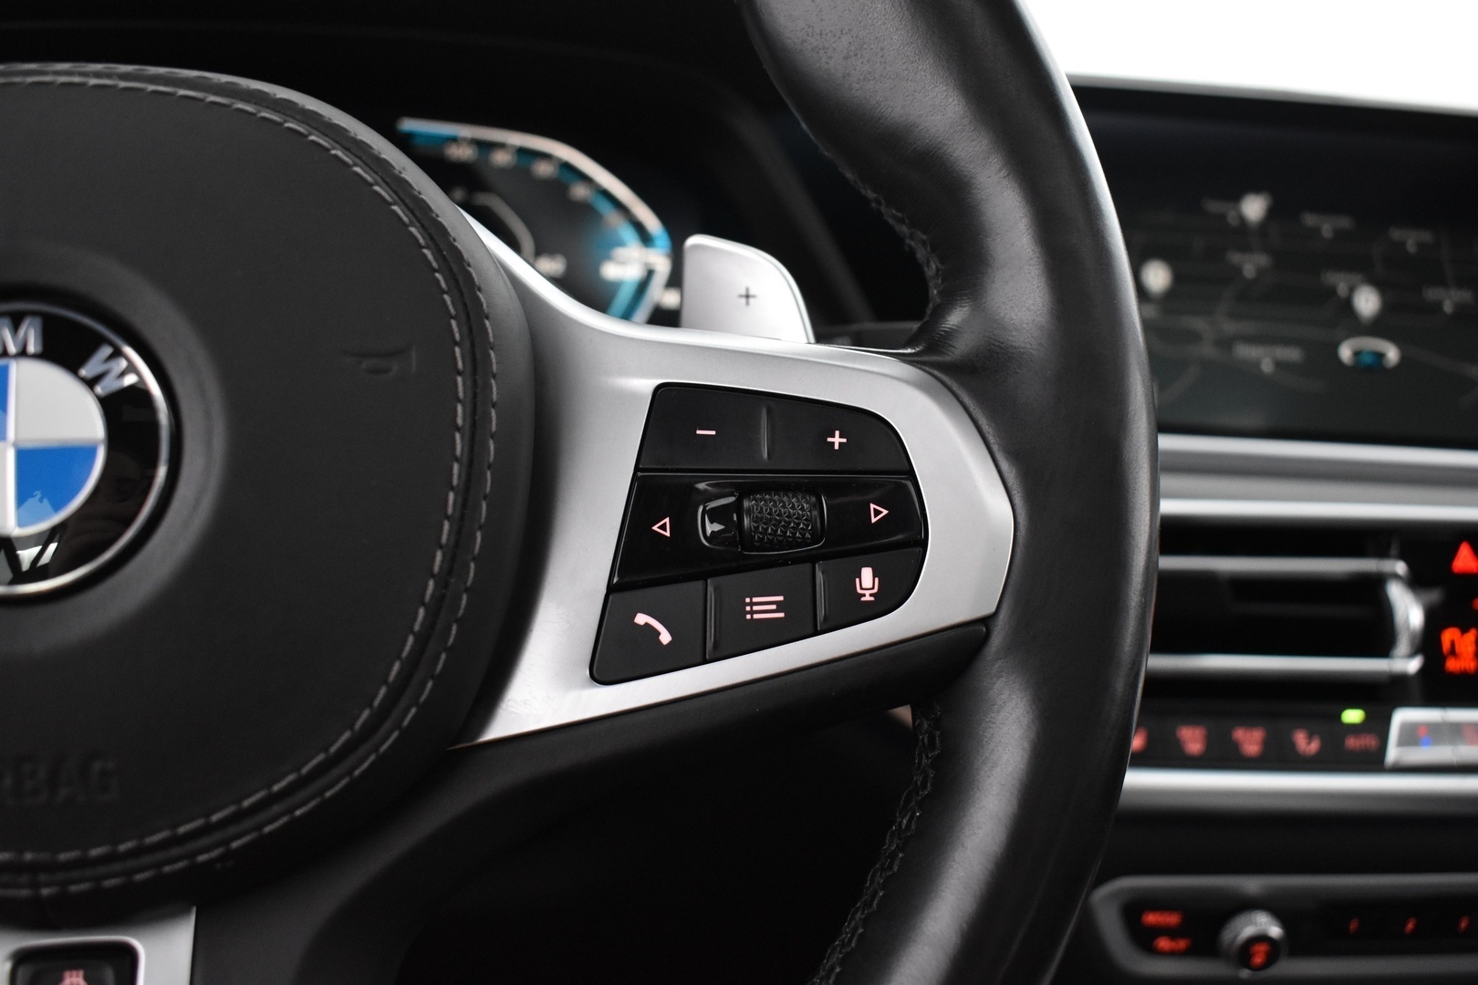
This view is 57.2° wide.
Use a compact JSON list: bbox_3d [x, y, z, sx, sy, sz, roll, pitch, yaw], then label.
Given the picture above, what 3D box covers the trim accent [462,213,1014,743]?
[{"bbox_3d":[-0.001,-0.002,0.241,0.097,0.090,0.028,1,-10,-8],"label":"trim accent"}]

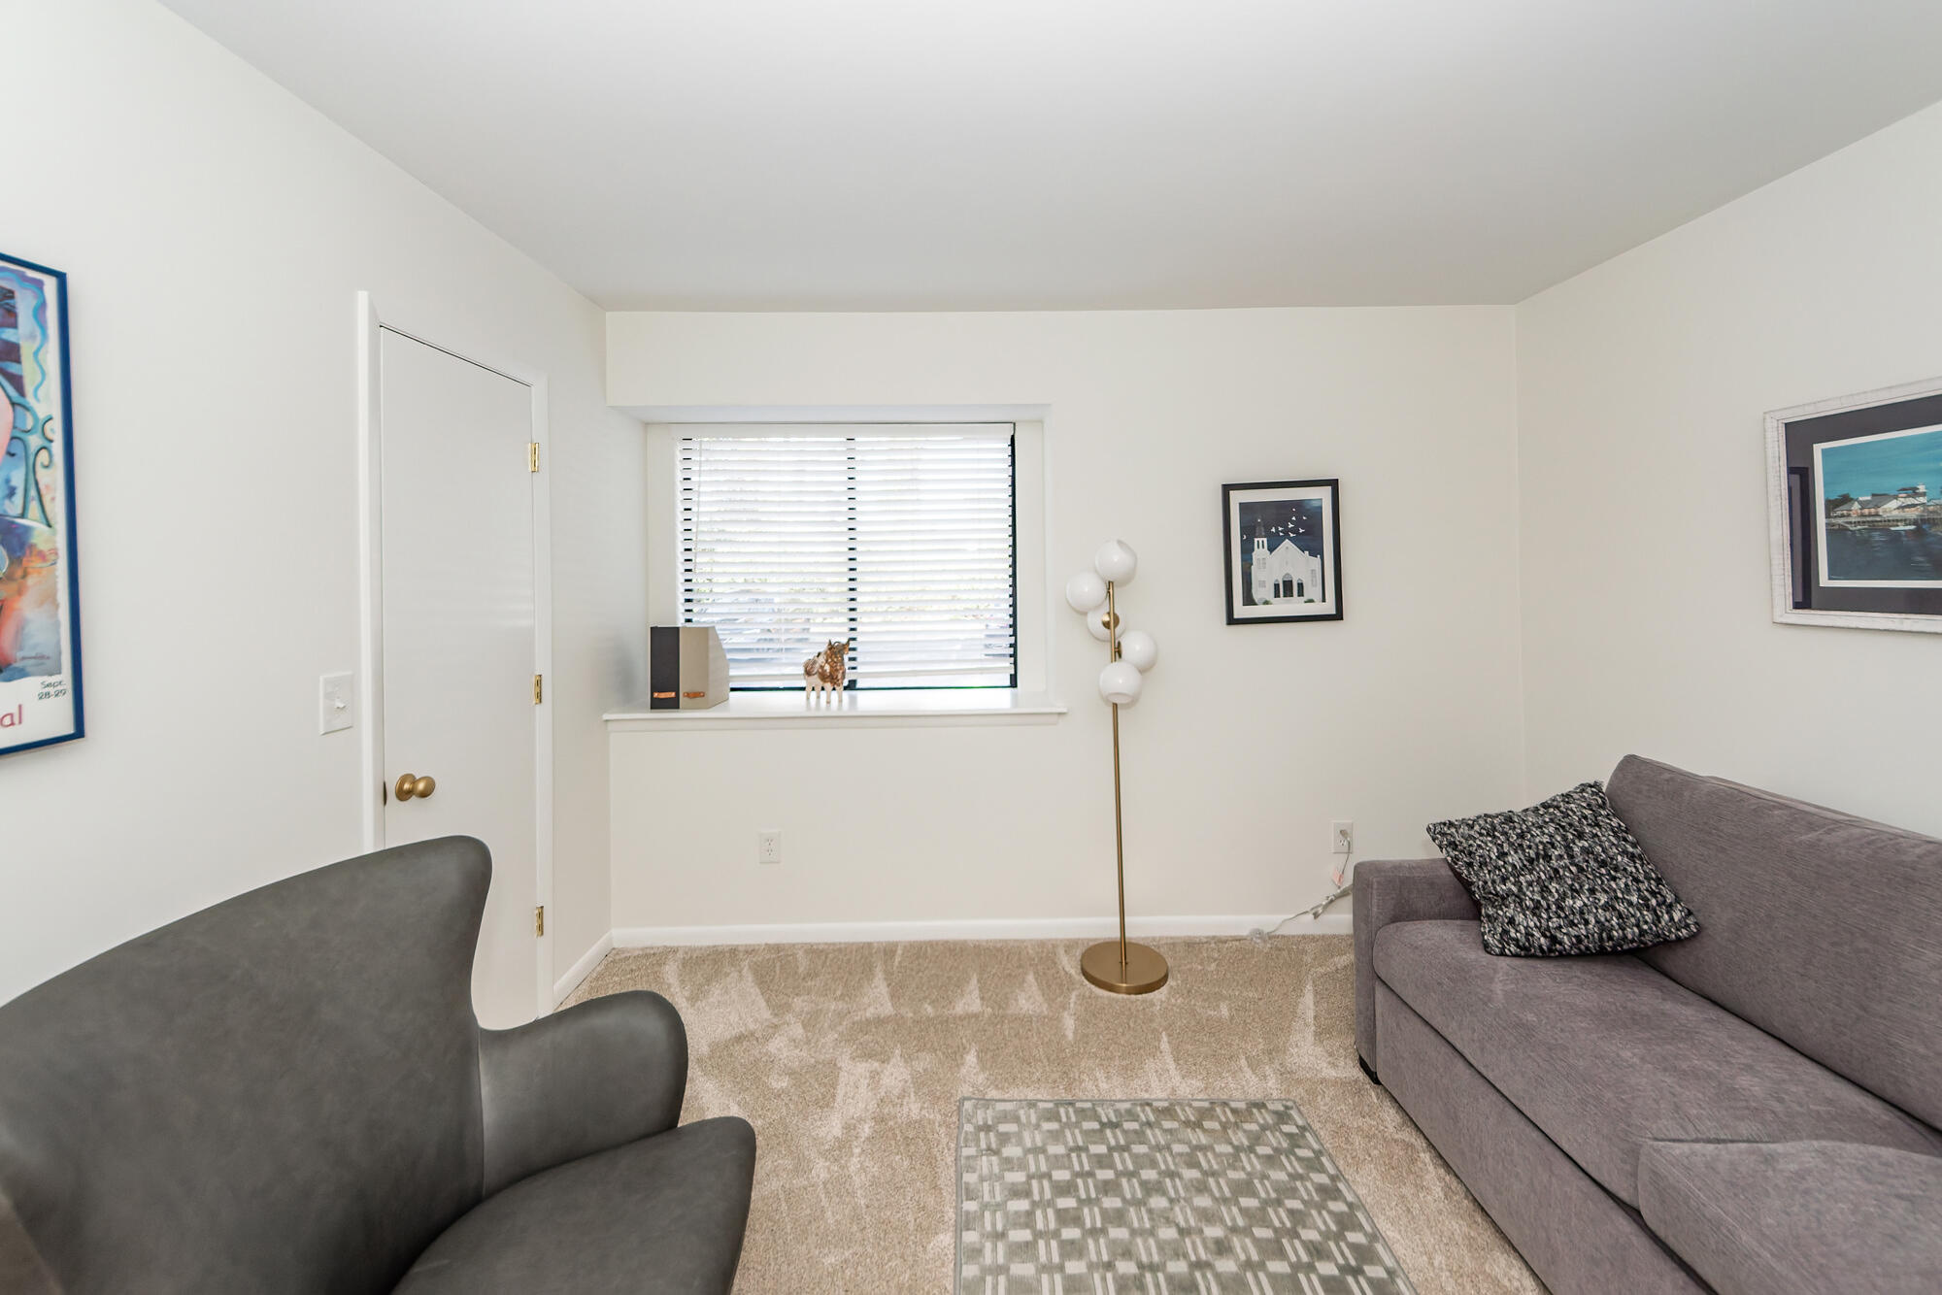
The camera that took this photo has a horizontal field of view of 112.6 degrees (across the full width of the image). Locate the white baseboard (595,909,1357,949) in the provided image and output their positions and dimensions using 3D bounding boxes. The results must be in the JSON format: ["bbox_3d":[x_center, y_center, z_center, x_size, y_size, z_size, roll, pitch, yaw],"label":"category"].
[{"bbox_3d":[0.295,1.122,2.568,3.420,0.086,0.017,-1,2,0],"label":"white baseboard"}]

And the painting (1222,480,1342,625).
[{"bbox_3d":[1.239,-0.377,2.575,0.463,0.559,0.029,-2,2,0],"label":"painting"}]

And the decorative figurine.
[{"bbox_3d":[-0.620,0.094,2.738,0.103,0.258,0.191,-3,3,-43],"label":"decorative figurine"}]

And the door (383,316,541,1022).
[{"bbox_3d":[-1.437,0.234,1.843,0.046,2.091,0.556,-1,2,0],"label":"door"}]

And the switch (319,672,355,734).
[{"bbox_3d":[-1.413,0.124,1.452,0.017,0.128,0.077,-1,2,0],"label":"switch"}]

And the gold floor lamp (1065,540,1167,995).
[{"bbox_3d":[0.526,0.405,2.365,0.330,1.566,0.330,-1,2,0],"label":"gold floor lamp"}]

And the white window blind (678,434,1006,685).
[{"bbox_3d":[-0.553,-0.403,2.900,1.509,1.174,0.062,-1,2,0],"label":"white window blind"}]

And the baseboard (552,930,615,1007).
[{"bbox_3d":[-1.407,1.168,2.378,0.015,0.085,0.366,-1,2,0],"label":"baseboard"}]

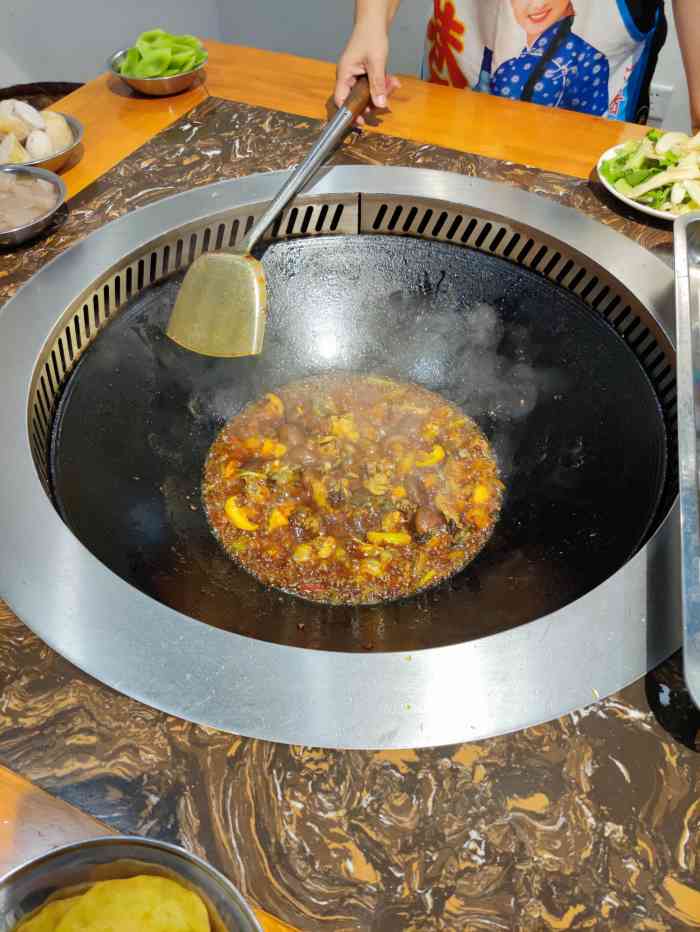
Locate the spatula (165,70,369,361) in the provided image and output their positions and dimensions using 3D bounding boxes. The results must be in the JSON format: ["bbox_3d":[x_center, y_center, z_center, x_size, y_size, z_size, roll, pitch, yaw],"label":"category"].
[{"bbox_3d":[-0.061,-0.348,0.875,0.115,0.060,0.530,15,63,19],"label":"spatula"}]

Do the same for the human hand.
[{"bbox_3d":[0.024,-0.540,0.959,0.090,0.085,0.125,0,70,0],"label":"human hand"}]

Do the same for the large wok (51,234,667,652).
[{"bbox_3d":[0.009,-0.019,0.787,0.615,0.170,0.615,1,50,0],"label":"large wok"}]

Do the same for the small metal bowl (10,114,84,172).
[{"bbox_3d":[-0.418,-0.405,0.897,0.153,0.045,0.153,0,50,0],"label":"small metal bowl"}]

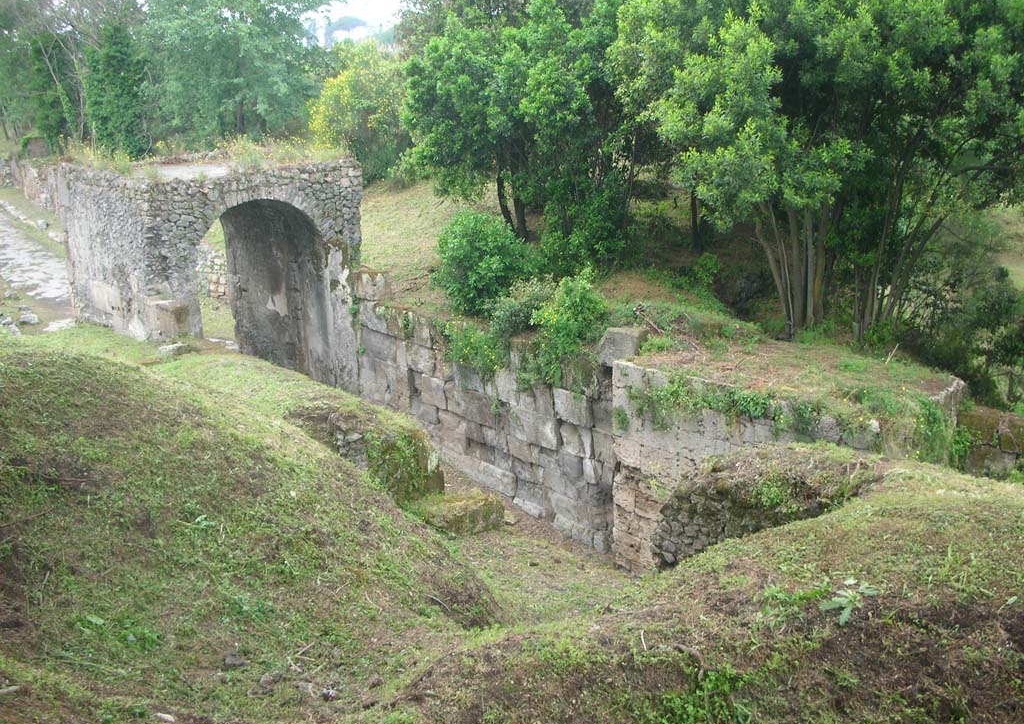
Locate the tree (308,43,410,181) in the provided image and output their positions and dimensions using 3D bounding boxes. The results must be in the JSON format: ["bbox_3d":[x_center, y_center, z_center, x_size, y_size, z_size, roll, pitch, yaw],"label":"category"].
[{"bbox_3d":[-4.100,-6.650,27.700,2.900,3.700,2.800,0,15,0],"label":"tree"}]

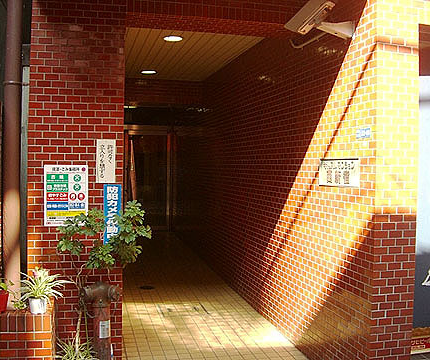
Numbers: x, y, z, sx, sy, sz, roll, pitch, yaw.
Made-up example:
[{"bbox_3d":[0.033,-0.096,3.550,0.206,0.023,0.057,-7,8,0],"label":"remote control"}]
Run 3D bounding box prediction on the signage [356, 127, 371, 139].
[{"bbox_3d":[0.932,-0.292,3.309,0.010,0.063,0.178,1,1,-14],"label":"signage"}]

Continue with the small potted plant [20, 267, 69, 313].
[{"bbox_3d":[-0.996,0.646,3.079,0.295,0.285,0.280,1,1,-13],"label":"small potted plant"}]

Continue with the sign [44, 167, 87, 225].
[{"bbox_3d":[-1.014,0.108,3.593,0.297,0.419,0.010,1,1,-13],"label":"sign"}]

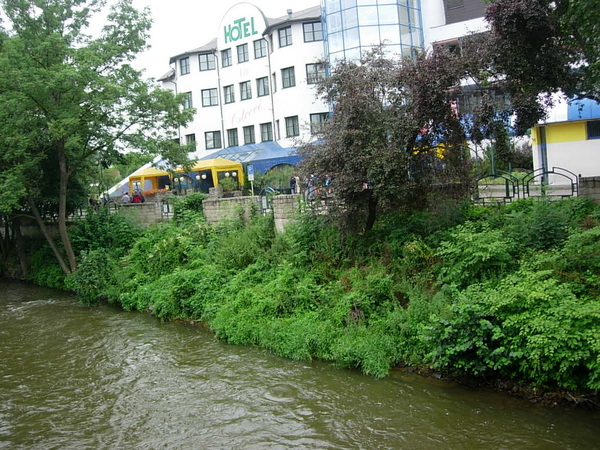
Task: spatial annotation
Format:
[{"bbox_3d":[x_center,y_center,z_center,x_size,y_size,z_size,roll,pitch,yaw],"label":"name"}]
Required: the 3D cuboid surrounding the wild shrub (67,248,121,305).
[{"bbox_3d":[-11.286,2.815,36.000,2.900,3.000,2.600,-5,3,0],"label":"wild shrub"}]

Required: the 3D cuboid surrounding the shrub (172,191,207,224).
[{"bbox_3d":[-6.593,-0.984,39.300,2.000,1.900,1.700,-5,3,0],"label":"shrub"}]

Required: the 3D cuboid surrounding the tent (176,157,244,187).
[{"bbox_3d":[-8.008,-4.233,57.134,3.000,2.650,6.000,-7,4,-42],"label":"tent"}]

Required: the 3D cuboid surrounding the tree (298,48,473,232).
[{"bbox_3d":[3.180,-3.143,24.500,6.300,6.700,5.800,-5,3,0],"label":"tree"}]

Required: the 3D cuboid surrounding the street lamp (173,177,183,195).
[{"bbox_3d":[-9.636,-2.658,53.063,0.800,2.500,0.400,-5,3,0],"label":"street lamp"}]

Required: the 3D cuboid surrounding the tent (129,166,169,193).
[{"bbox_3d":[-14.989,-4.251,65.826,3.000,2.650,3.000,-7,4,-42],"label":"tent"}]

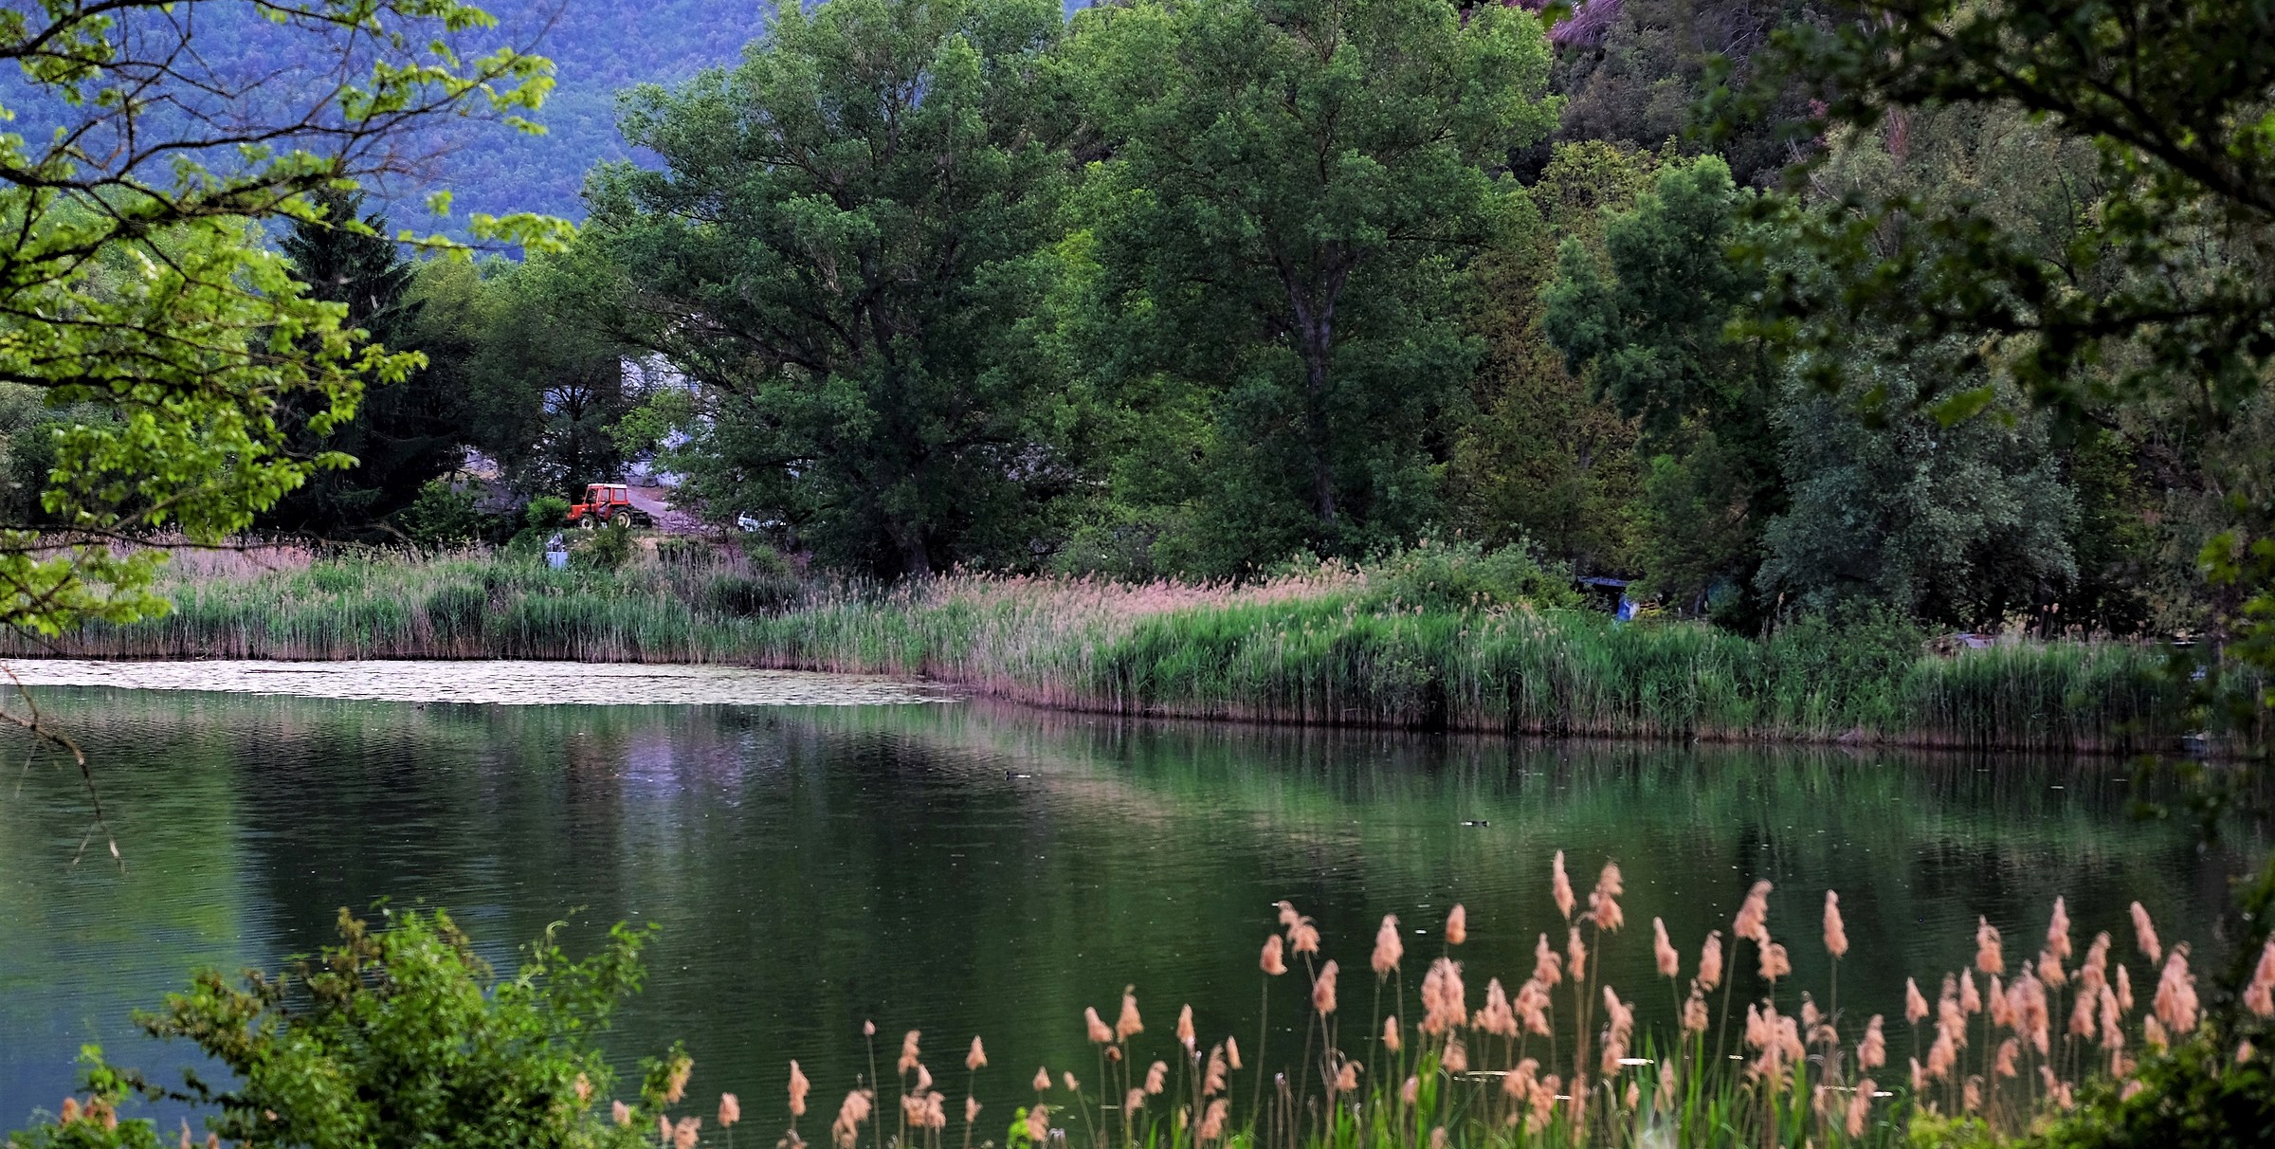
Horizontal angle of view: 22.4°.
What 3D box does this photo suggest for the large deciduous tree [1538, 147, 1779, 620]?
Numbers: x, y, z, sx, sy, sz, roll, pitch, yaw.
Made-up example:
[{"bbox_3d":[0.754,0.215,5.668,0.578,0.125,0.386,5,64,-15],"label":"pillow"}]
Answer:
[{"bbox_3d":[17.934,-6.364,197.000,8.282,16.016,8.500,0,1,0],"label":"large deciduous tree"}]

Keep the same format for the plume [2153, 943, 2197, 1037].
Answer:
[{"bbox_3d":[5.055,2.021,28.000,0.216,0.441,0.180,0,1,0],"label":"plume"}]

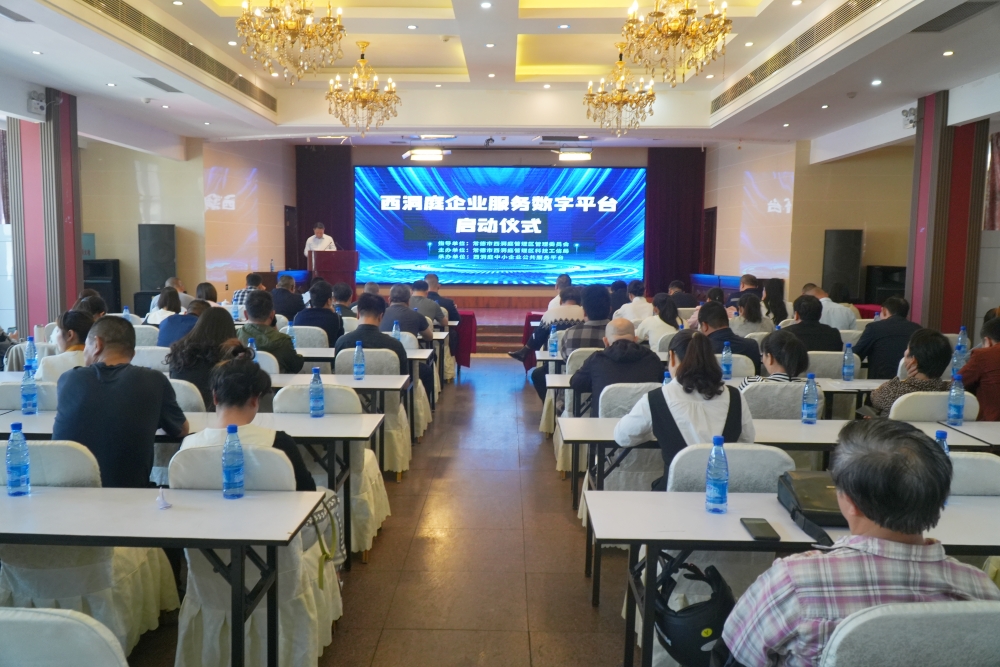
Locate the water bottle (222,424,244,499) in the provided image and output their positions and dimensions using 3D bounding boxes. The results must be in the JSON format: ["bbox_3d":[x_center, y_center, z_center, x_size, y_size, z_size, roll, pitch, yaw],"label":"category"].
[{"bbox_3d":[-0.845,0.403,2.391,0.067,0.229,0.067,1,6,1],"label":"water bottle"}]

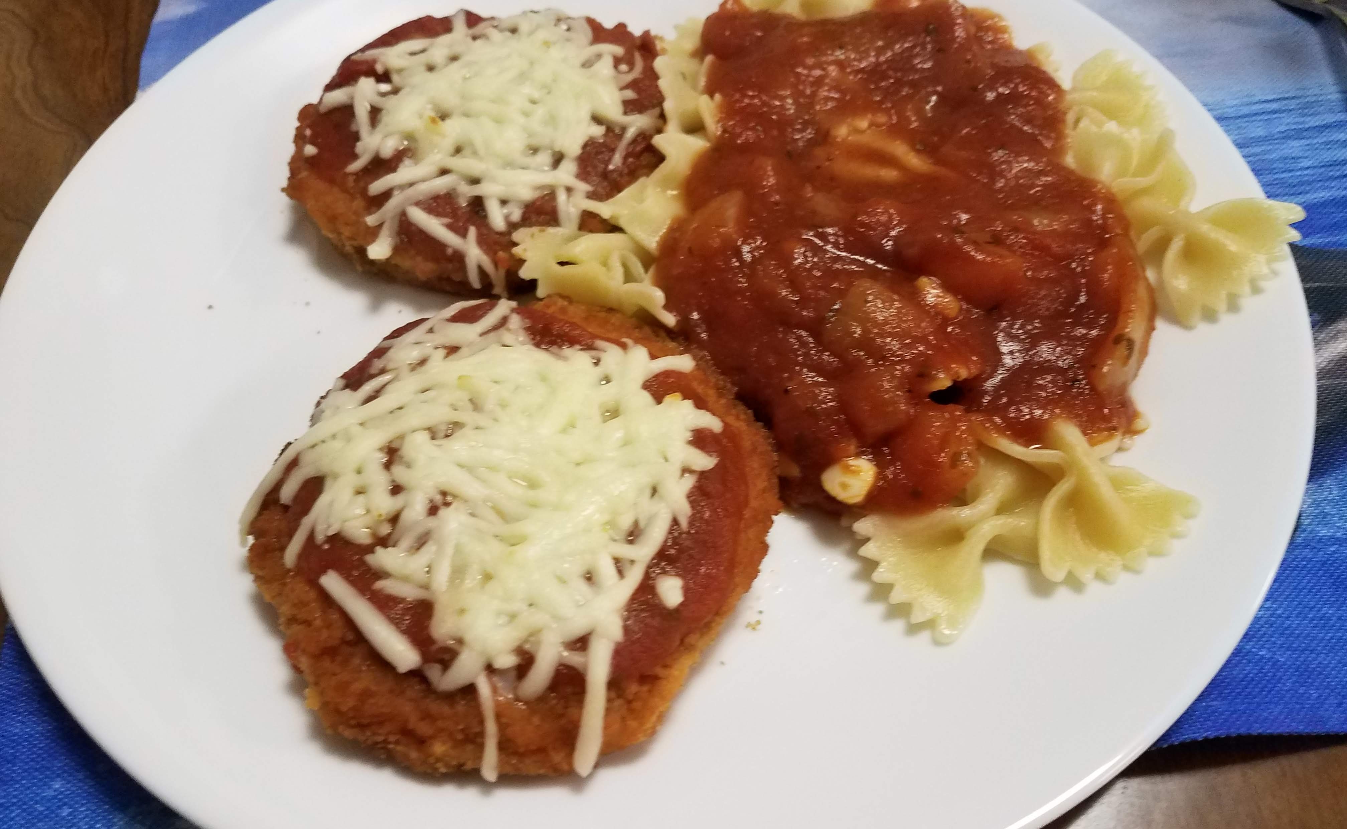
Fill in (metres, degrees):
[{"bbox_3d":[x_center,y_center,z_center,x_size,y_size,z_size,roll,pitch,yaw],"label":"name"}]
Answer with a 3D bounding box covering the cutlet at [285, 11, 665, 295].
[{"bbox_3d":[-0.045,-0.068,0.240,0.095,0.019,0.095,-5,56,0],"label":"cutlet"}]

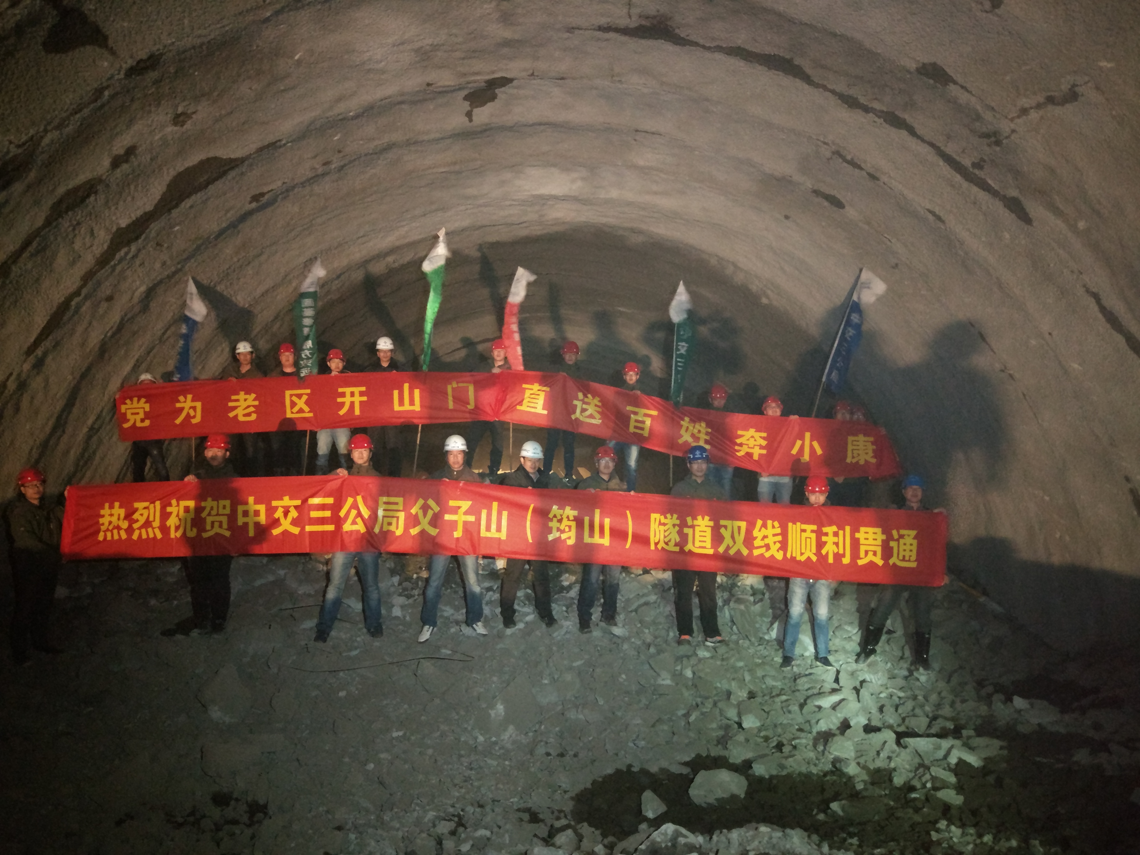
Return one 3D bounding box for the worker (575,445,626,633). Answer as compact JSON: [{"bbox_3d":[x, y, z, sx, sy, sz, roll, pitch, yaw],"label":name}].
[{"bbox_3d":[0.282,1.025,8.450,0.500,1.715,0.400,0,0,1],"label":"worker"}]

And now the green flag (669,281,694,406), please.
[{"bbox_3d":[1.430,-1.077,11.800,0.320,1.580,0.220,1,3,0],"label":"green flag"}]

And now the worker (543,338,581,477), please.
[{"bbox_3d":[-0.092,-0.236,11.900,0.500,1.760,0.360,1,3,-2],"label":"worker"}]

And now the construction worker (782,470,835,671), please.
[{"bbox_3d":[2.196,1.318,8.500,0.530,1.750,0.400,1,3,6],"label":"construction worker"}]

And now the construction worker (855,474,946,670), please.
[{"bbox_3d":[3.059,1.325,8.550,0.800,1.760,0.420,2,3,9],"label":"construction worker"}]

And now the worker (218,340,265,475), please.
[{"bbox_3d":[-3.986,-0.185,11.200,0.570,1.740,0.380,0,0,-12],"label":"worker"}]

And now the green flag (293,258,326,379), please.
[{"bbox_3d":[-3.356,-1.408,11.900,0.340,1.500,0.220,4,3,0],"label":"green flag"}]

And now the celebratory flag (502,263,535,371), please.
[{"bbox_3d":[-0.625,-1.298,11.150,0.400,1.320,0.220,0,0,-2],"label":"celebratory flag"}]

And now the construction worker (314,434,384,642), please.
[{"bbox_3d":[-1.900,0.945,7.950,0.620,1.790,0.420,0,0,-8],"label":"construction worker"}]

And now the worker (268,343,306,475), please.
[{"bbox_3d":[-3.686,-0.249,12.000,0.500,1.730,0.360,1,3,-7],"label":"worker"}]

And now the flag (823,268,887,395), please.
[{"bbox_3d":[3.515,-1.205,11.500,0.420,1.550,0.250,18,3,0],"label":"flag"}]

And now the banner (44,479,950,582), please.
[{"bbox_3d":[-0.578,0.916,8.250,8.000,0.820,0.350,1,3,0],"label":"banner"}]

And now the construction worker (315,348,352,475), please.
[{"bbox_3d":[-2.861,-0.107,11.200,0.520,1.700,0.380,0,0,-9],"label":"construction worker"}]

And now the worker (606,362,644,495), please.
[{"bbox_3d":[0.710,0.040,11.400,0.530,1.720,0.380,0,0,2],"label":"worker"}]

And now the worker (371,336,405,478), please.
[{"bbox_3d":[-2.223,-0.234,11.200,0.530,1.750,0.380,0,0,-7],"label":"worker"}]

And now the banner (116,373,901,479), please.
[{"bbox_3d":[-0.738,-0.021,11.000,9.370,1.250,0.500,0,0,-2],"label":"banner"}]

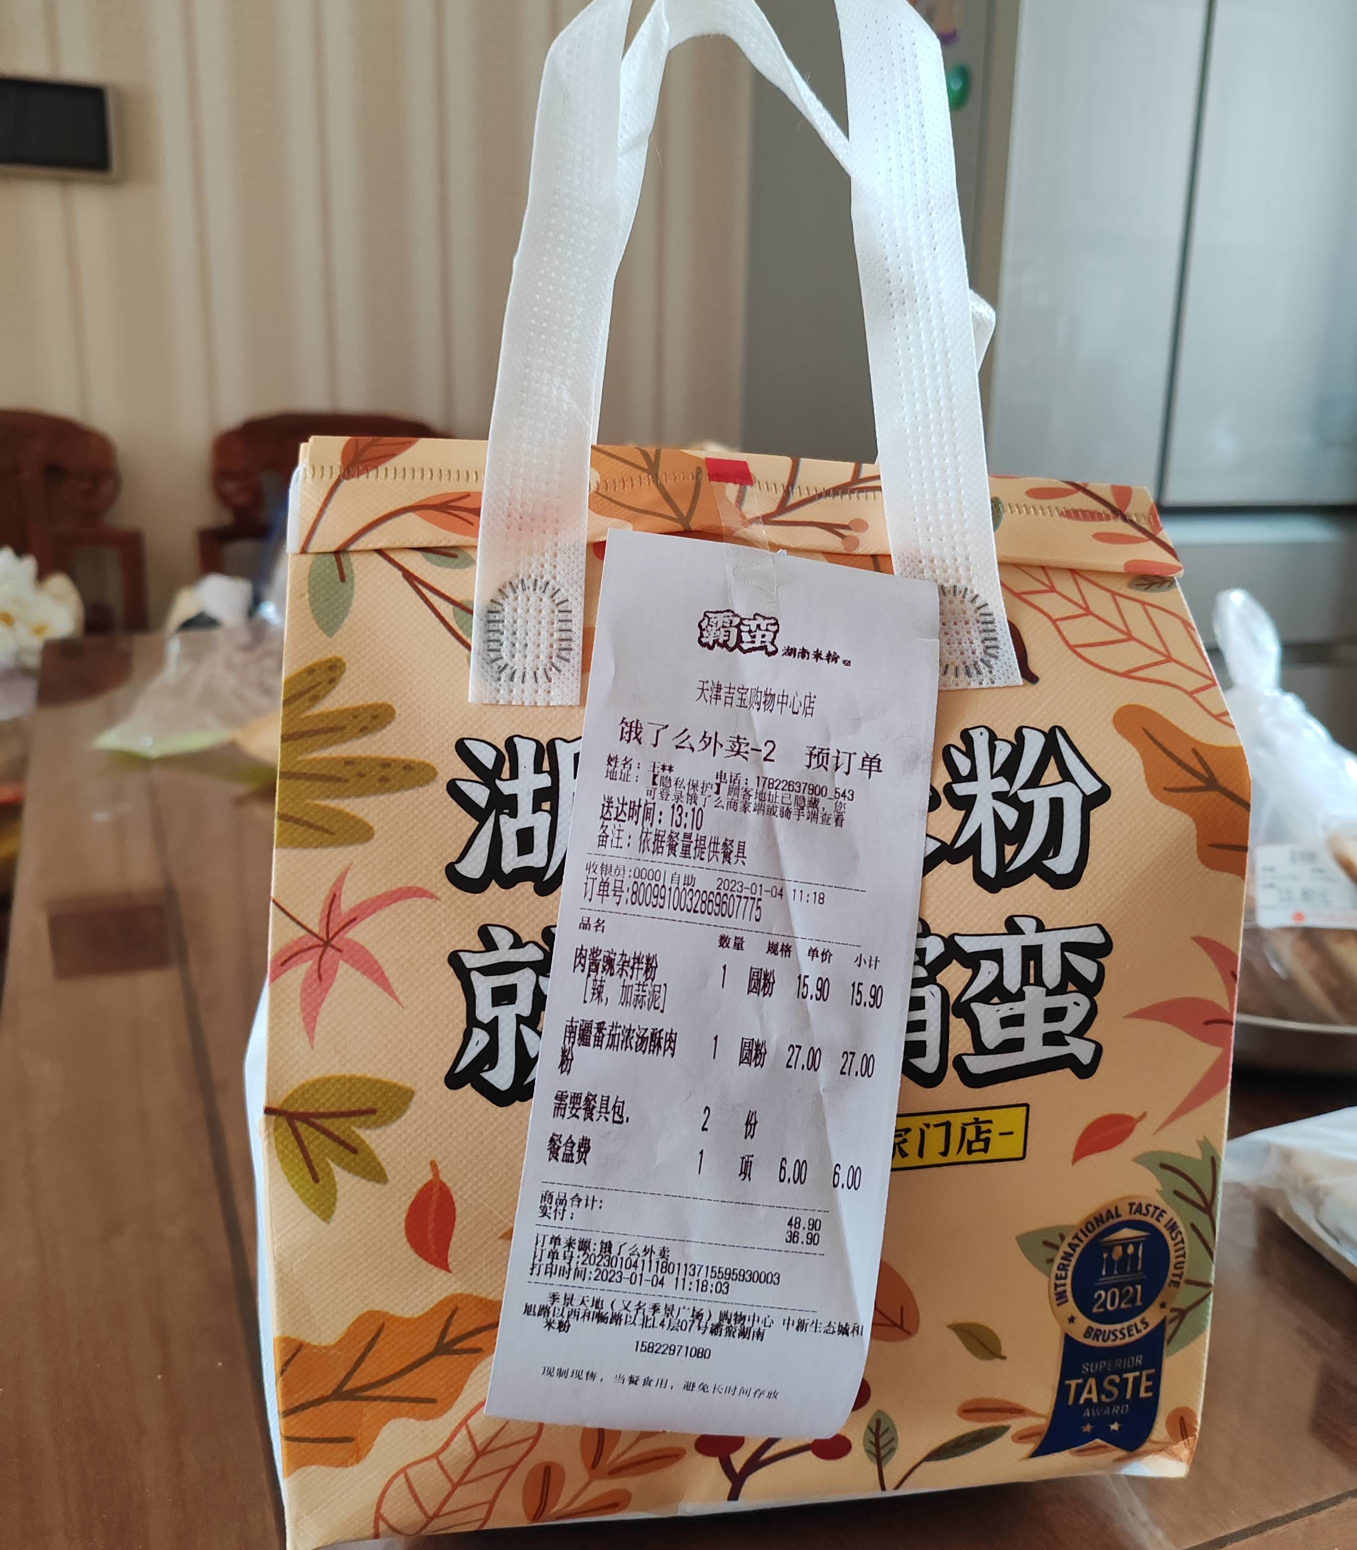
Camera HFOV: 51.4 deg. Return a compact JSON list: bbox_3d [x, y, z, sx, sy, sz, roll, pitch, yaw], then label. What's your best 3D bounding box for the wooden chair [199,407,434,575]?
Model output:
[{"bbox_3d":[-0.464,-0.025,2.079,0.440,0.976,0.470,-4,16,-19],"label":"wooden chair"}]

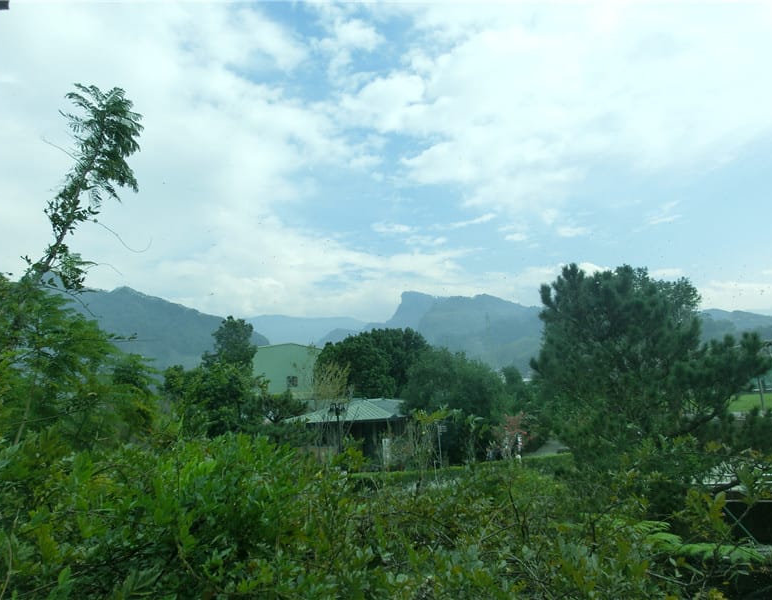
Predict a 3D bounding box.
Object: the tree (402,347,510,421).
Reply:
[{"bbox_3d":[4.283,6.272,33.103,6.200,6.500,5.600,-3,-7,6],"label":"tree"}]

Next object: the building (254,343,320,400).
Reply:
[{"bbox_3d":[-14.784,11.505,75.682,11.500,10.000,12.000,1,-8,-30],"label":"building"}]

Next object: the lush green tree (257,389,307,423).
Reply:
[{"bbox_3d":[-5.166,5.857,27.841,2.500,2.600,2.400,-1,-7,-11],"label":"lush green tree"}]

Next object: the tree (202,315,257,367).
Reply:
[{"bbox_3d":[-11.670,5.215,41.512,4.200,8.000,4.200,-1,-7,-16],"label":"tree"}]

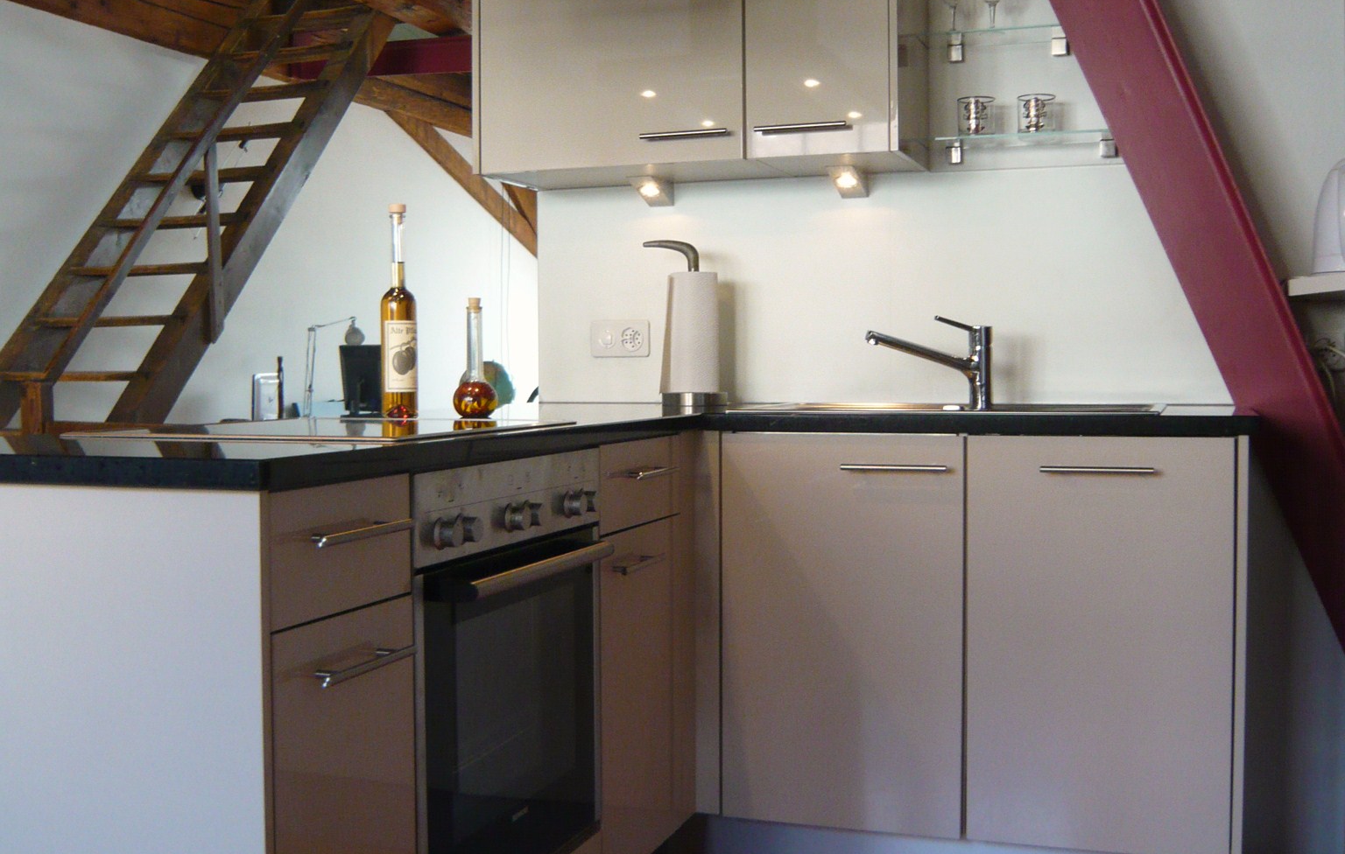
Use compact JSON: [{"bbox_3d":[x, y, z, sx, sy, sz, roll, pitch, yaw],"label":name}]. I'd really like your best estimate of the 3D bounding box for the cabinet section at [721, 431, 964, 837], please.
[{"bbox_3d":[0.400,0.368,2.936,0.453,0.722,0.580,0,2,19],"label":"cabinet section"}]

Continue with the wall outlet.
[{"bbox_3d":[-0.124,-0.207,3.409,0.148,0.088,0.014,0,2,19],"label":"wall outlet"}]

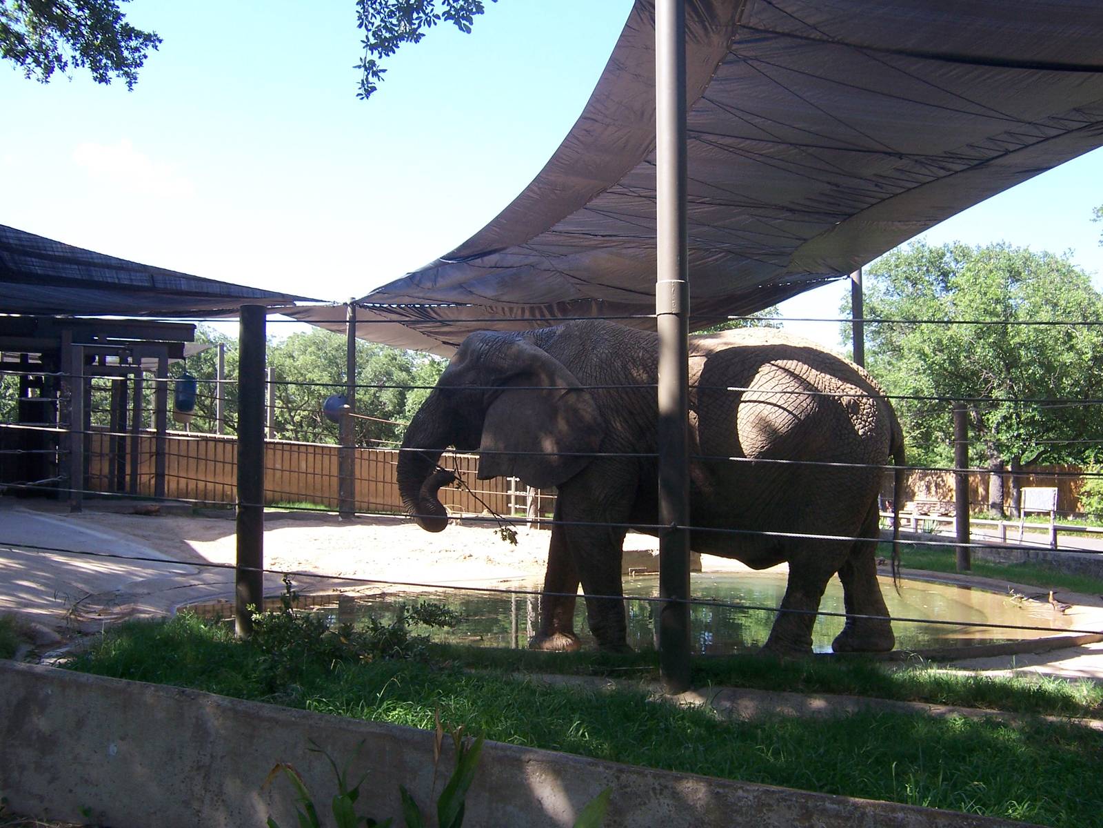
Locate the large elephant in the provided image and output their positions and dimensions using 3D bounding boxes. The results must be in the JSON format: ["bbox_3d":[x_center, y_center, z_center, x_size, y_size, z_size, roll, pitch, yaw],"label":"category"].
[{"bbox_3d":[0.790,0.585,8.500,4.070,2.660,1.500,0,-3,5],"label":"large elephant"}]

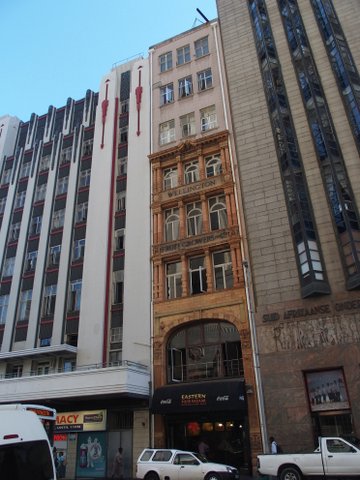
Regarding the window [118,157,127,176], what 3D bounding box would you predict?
[{"bbox_3d":[-4.703,-6.052,31.834,0.890,1.930,0.150,-13,-28,21],"label":"window"}]

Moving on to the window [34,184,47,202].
[{"bbox_3d":[-12.694,-4.326,35.449,1.200,1.742,0.160,-13,-28,20],"label":"window"}]

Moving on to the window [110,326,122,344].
[{"bbox_3d":[-4.225,6.395,26.102,1.000,1.051,0.160,-13,-28,20],"label":"window"}]

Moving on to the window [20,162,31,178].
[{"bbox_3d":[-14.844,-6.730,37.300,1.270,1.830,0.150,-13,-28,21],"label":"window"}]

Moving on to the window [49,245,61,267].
[{"bbox_3d":[-10.089,1.254,31.115,1.250,1.900,0.150,-13,-28,21],"label":"window"}]

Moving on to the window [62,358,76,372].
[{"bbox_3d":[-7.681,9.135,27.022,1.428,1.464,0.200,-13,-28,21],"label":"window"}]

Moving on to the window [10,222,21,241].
[{"bbox_3d":[-14.850,-0.593,35.172,1.417,2.014,0.200,-13,-28,21],"label":"window"}]

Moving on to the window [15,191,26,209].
[{"bbox_3d":[-15.009,-3.772,36.721,1.474,1.750,0.200,-13,-28,21],"label":"window"}]

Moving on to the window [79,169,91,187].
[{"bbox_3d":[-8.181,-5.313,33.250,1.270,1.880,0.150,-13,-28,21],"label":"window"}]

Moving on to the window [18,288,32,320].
[{"bbox_3d":[-12.239,5.136,30.840,1.200,2.441,0.160,-13,-28,20],"label":"window"}]

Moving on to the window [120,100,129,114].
[{"bbox_3d":[-4.939,-12.049,35.397,1.092,1.598,0.200,-13,-28,21],"label":"window"}]

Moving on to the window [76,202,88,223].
[{"bbox_3d":[-8.047,-2.484,32.326,1.200,1.740,0.160,-13,-28,20],"label":"window"}]

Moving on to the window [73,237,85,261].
[{"bbox_3d":[-7.906,0.738,30.251,1.220,1.920,0.150,-13,-28,21],"label":"window"}]

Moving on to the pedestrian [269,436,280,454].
[{"bbox_3d":[4.284,9.671,17.228,0.480,1.680,0.520,-13,-28,21],"label":"pedestrian"}]

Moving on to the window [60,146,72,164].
[{"bbox_3d":[-10.566,-7.861,36.049,1.200,1.715,0.160,-13,-28,20],"label":"window"}]

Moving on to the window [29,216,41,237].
[{"bbox_3d":[-12.474,-1.176,33.473,1.320,1.910,0.150,-13,-28,21],"label":"window"}]

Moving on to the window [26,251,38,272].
[{"bbox_3d":[-12.345,1.767,32.453,1.200,1.733,0.160,-13,-28,20],"label":"window"}]

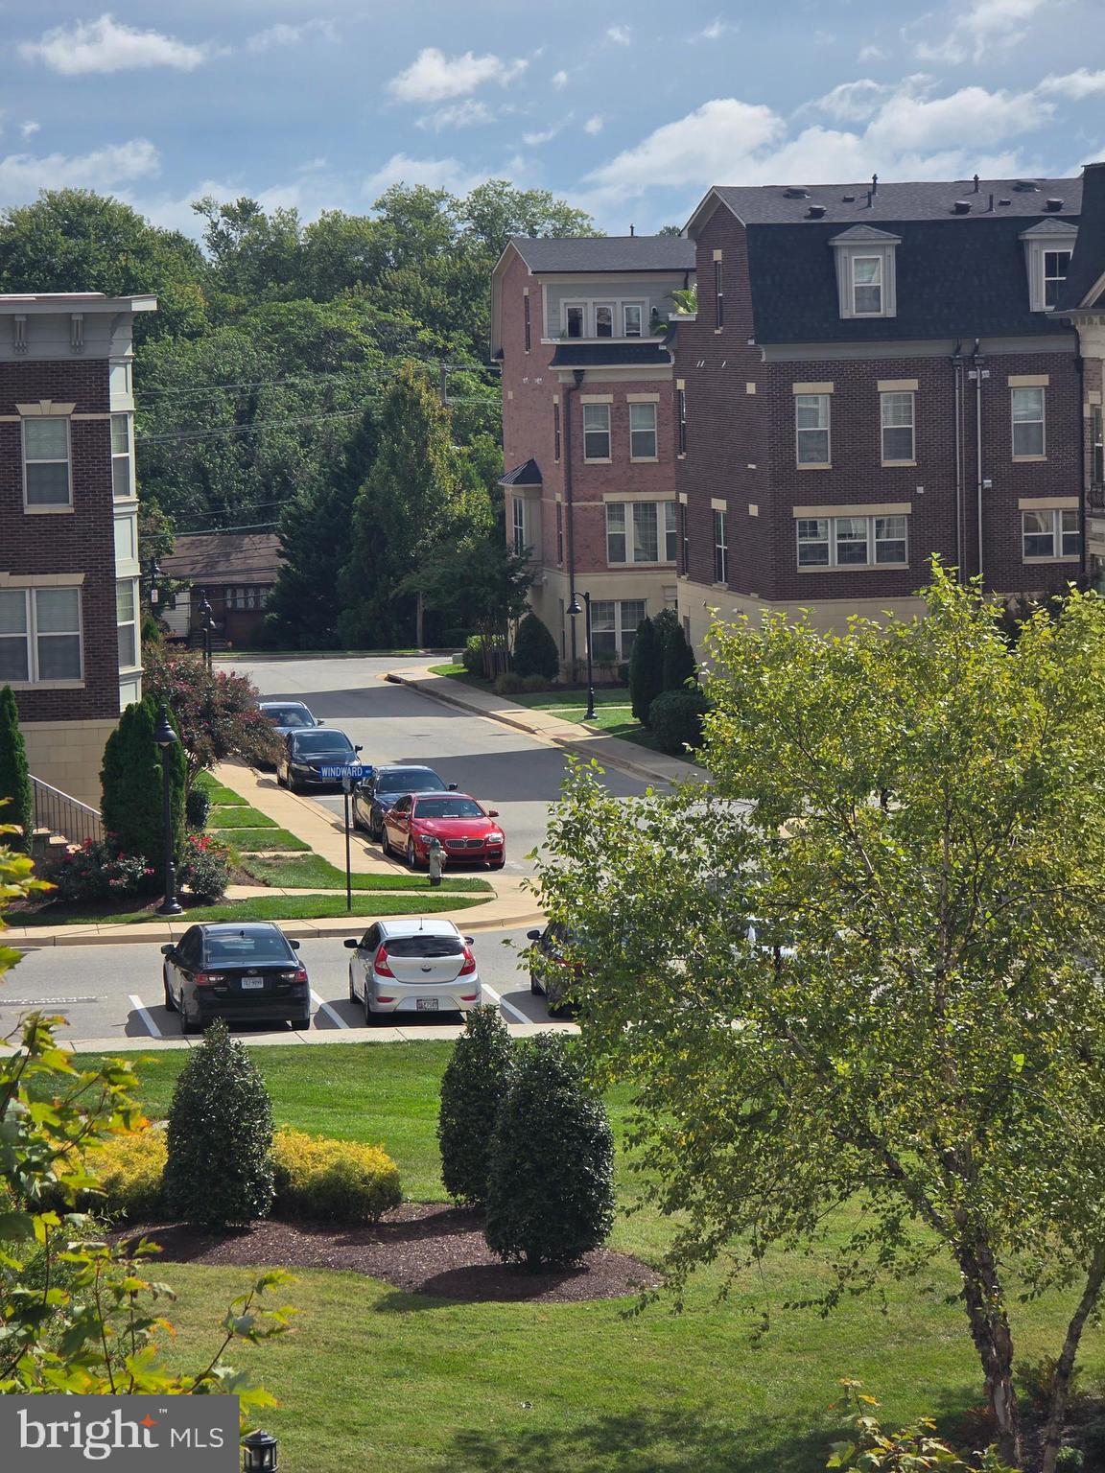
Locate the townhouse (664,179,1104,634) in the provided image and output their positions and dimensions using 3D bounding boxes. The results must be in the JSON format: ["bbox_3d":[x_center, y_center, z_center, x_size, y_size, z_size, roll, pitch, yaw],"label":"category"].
[{"bbox_3d":[8.970,-7.646,128.078,9.400,13.850,11.100,-2,5,-11],"label":"townhouse"}]

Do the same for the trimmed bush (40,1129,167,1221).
[{"bbox_3d":[-5.060,4.939,55.212,1.520,0.950,1.520,-2,5,-9],"label":"trimmed bush"}]

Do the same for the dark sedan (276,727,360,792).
[{"bbox_3d":[-5.811,0.460,120.879,1.850,1.470,4.850,-2,5,-10],"label":"dark sedan"}]

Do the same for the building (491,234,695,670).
[{"bbox_3d":[2.811,-9.628,164.497,8.000,14.500,12.800,-2,5,-10],"label":"building"}]

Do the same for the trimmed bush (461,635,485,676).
[{"bbox_3d":[-2.667,-2.766,164.447,1.050,1.420,1.050,-2,5,-10],"label":"trimmed bush"}]

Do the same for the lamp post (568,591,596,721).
[{"bbox_3d":[0.823,-2.298,138.302,0.840,3.620,0.380,-2,5,-10],"label":"lamp post"}]

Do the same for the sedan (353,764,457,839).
[{"bbox_3d":[-3.038,1.272,101.608,1.870,1.460,4.900,-2,5,-10],"label":"sedan"}]

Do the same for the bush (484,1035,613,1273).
[{"bbox_3d":[-0.024,4.327,51.762,1.350,2.420,1.350,-1,5,0],"label":"bush"}]

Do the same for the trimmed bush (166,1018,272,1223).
[{"bbox_3d":[-3.752,4.273,54.799,1.240,2.340,1.240,-2,5,-10],"label":"trimmed bush"}]

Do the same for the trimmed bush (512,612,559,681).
[{"bbox_3d":[-0.576,-2.898,156.696,1.520,2.280,1.520,-1,5,0],"label":"trimmed bush"}]

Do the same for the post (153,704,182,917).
[{"bbox_3d":[-6.529,1.268,83.308,0.400,3.620,0.800,-2,5,-10],"label":"post"}]

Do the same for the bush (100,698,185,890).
[{"bbox_3d":[-7.366,1.050,87.849,1.500,3.480,1.500,-2,5,-10],"label":"bush"}]

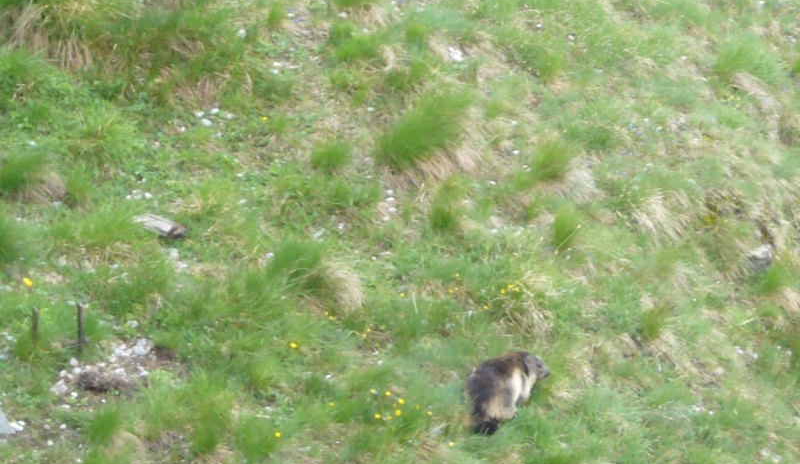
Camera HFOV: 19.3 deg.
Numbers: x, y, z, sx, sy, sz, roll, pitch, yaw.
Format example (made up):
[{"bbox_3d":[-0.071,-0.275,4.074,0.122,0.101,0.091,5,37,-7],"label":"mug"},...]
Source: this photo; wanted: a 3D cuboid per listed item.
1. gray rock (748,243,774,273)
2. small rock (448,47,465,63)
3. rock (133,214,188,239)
[{"bbox_3d":[1.433,0.110,9.400,0.100,0.100,0.085,0,16,0],"label":"gray rock"},{"bbox_3d":[0.244,-0.768,10.200,0.068,0.059,0.057,0,16,0],"label":"small rock"},{"bbox_3d":[-0.965,-0.022,9.500,0.200,0.053,0.100,6,17,21],"label":"rock"}]

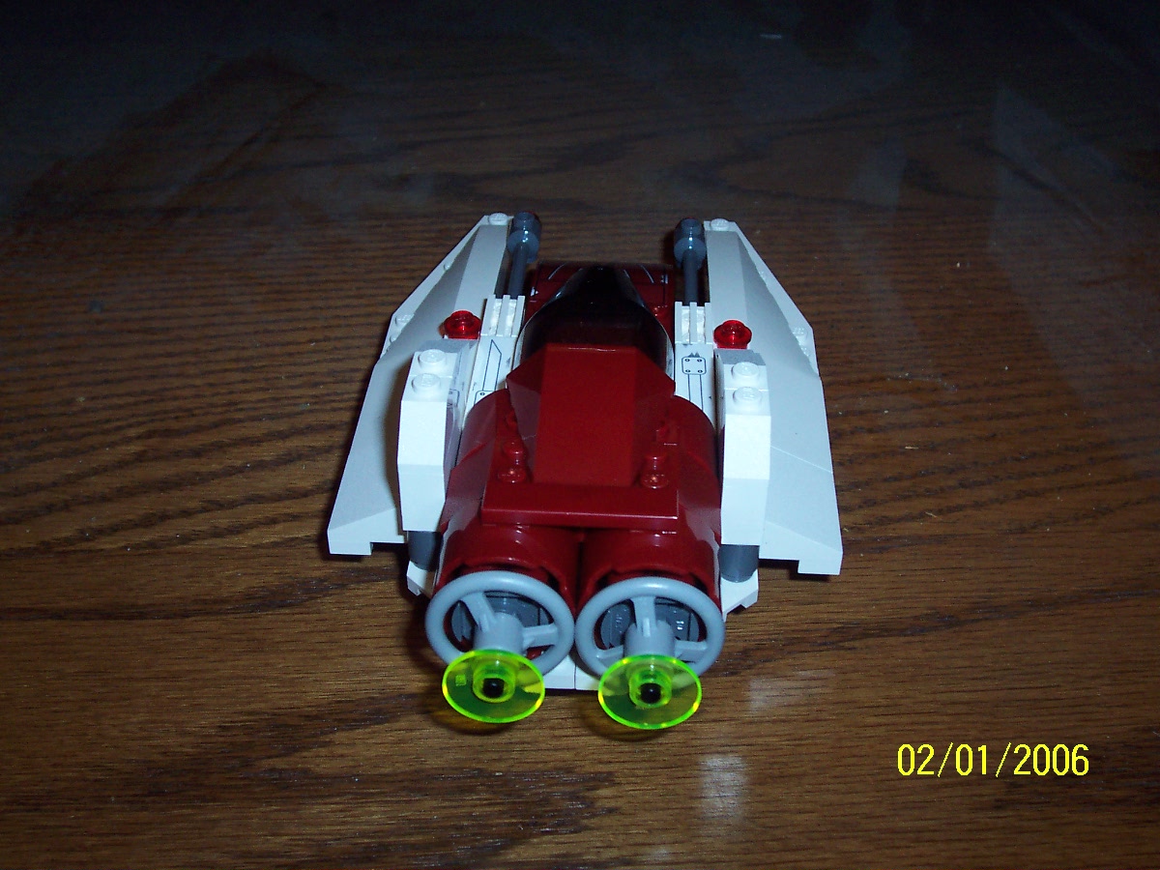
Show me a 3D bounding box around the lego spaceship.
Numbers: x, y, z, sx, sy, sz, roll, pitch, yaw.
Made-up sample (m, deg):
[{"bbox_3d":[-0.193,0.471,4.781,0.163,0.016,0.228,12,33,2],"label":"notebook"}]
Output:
[{"bbox_3d":[0.003,-0.010,0.313,0.096,0.049,0.178,2,35,2],"label":"lego spaceship"}]

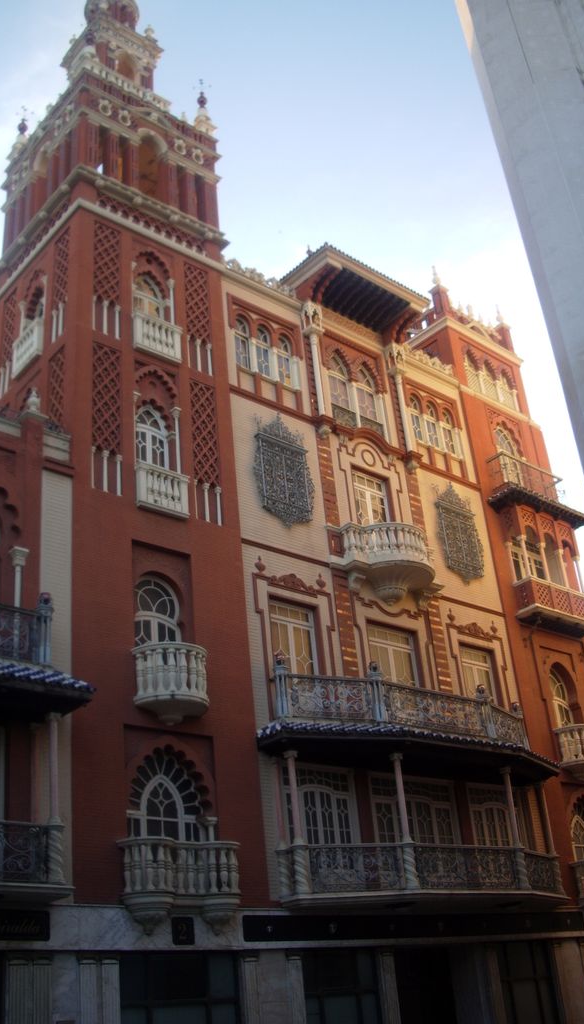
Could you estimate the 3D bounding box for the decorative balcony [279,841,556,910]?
[{"bbox_3d":[3.644,8.329,23.681,8.960,1.201,1.527,18,-35,-39],"label":"decorative balcony"}]

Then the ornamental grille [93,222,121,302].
[{"bbox_3d":[-4.257,-5.719,23.839,0.733,2.208,0.126,18,-35,-39],"label":"ornamental grille"}]

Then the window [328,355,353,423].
[{"bbox_3d":[1.385,-3.445,28.642,0.920,2.300,0.220,18,-35,-38],"label":"window"}]

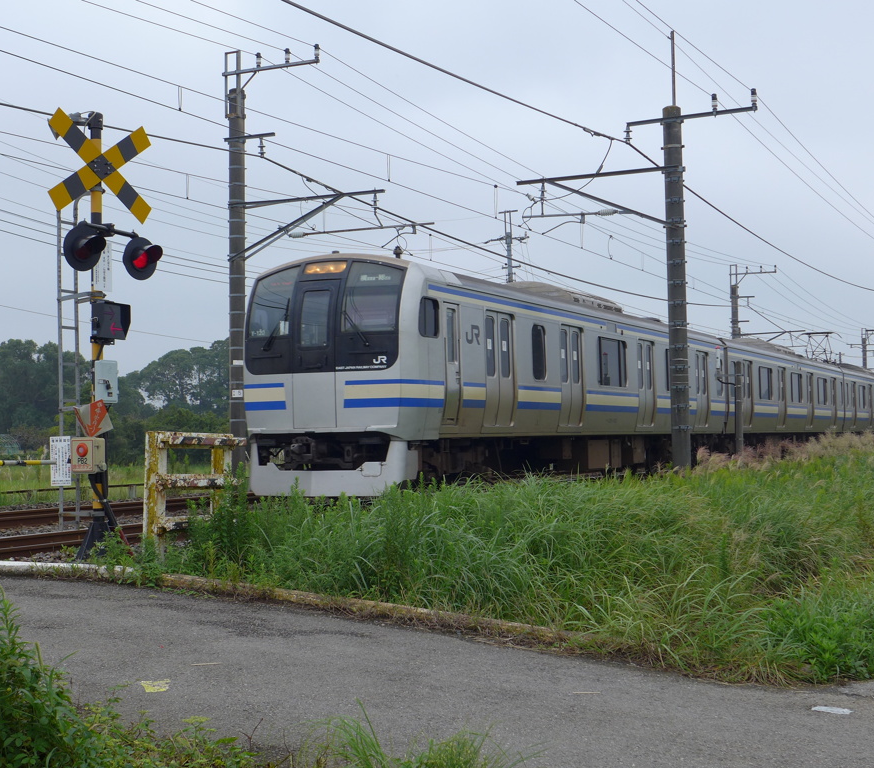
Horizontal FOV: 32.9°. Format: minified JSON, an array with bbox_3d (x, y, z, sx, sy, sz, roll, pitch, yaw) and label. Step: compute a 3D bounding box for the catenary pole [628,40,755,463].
[{"bbox_3d":[5.046,-2.330,28.533,2.500,9.030,0.420,-2,-2,24],"label":"catenary pole"}]

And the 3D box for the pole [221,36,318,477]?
[{"bbox_3d":[-3.628,-2.530,32.442,2.430,9.998,0.420,-2,-2,24],"label":"pole"}]

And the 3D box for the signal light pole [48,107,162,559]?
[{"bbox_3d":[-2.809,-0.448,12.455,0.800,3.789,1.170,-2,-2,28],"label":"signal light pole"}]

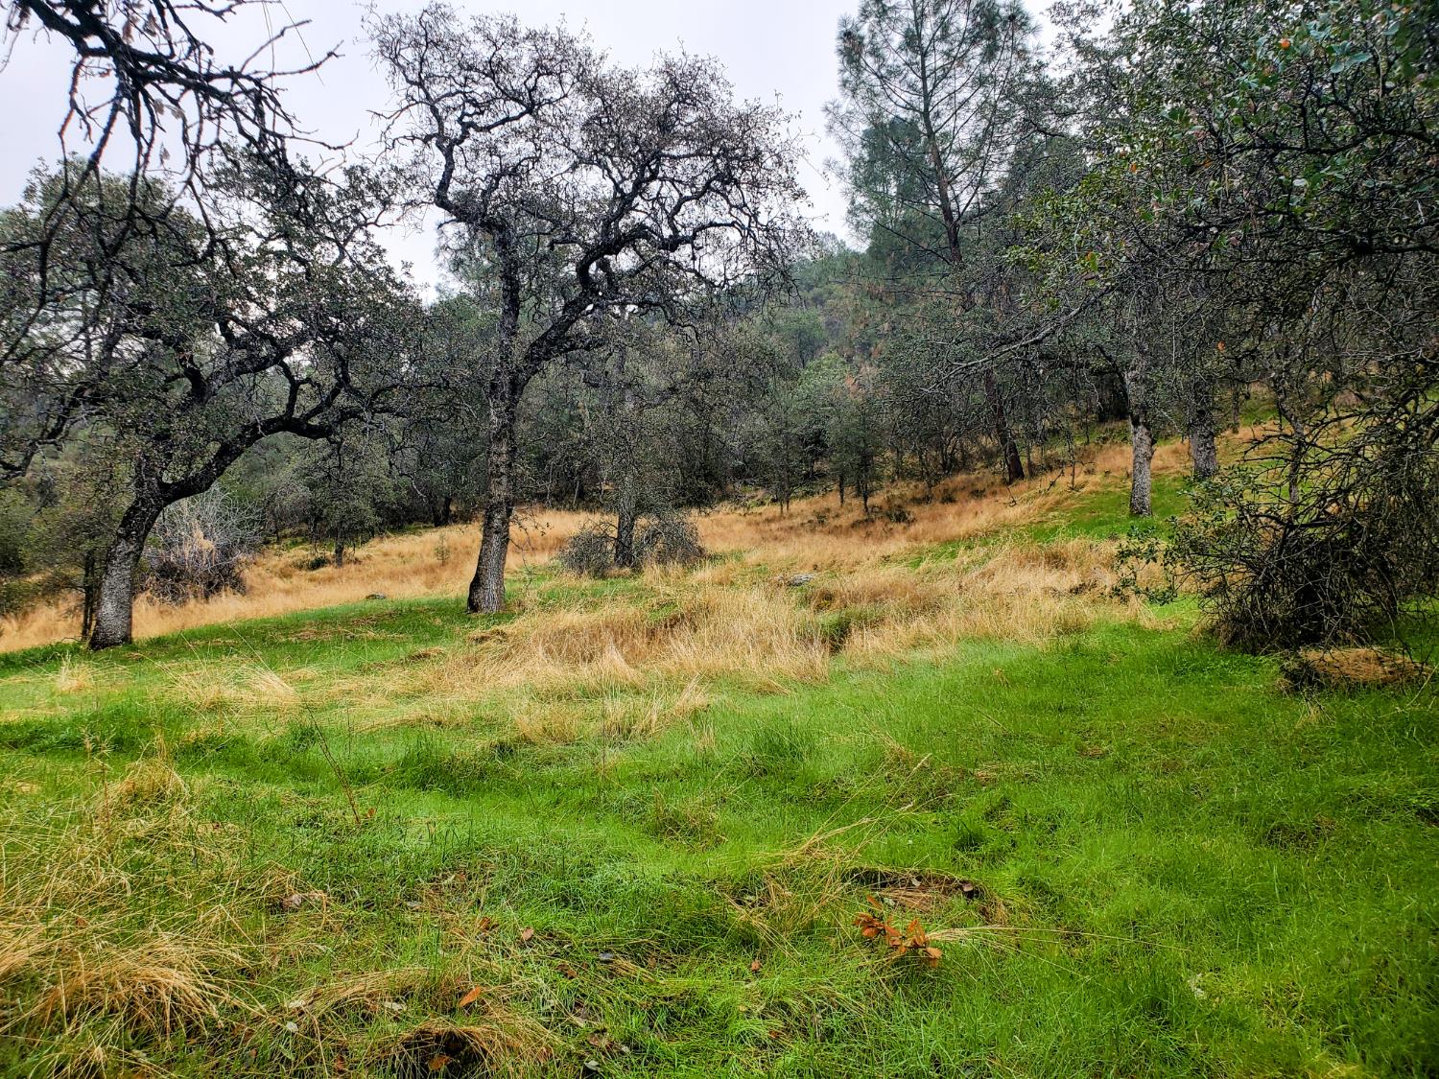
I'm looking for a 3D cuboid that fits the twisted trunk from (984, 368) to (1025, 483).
[{"bbox_3d":[8.042,-3.204,30.500,1.140,3.270,0.600,0,2,0],"label":"twisted trunk"}]

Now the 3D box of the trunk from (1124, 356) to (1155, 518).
[{"bbox_3d":[8.364,-2.046,21.500,0.600,3.220,0.550,0,2,0],"label":"trunk"}]

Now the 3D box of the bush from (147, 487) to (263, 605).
[{"bbox_3d":[-10.766,0.105,22.500,2.410,2.430,2.200,0,2,0],"label":"bush"}]

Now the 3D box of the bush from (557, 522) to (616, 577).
[{"bbox_3d":[-2.628,0.212,21.500,1.210,1.120,1.200,0,2,0],"label":"bush"}]

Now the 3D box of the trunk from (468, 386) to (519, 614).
[{"bbox_3d":[-3.387,-0.590,16.200,0.760,3.420,0.700,0,2,0],"label":"trunk"}]

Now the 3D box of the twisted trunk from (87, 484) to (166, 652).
[{"bbox_3d":[-7.963,0.392,14.500,1.010,2.160,0.650,0,2,0],"label":"twisted trunk"}]

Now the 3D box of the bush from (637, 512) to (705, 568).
[{"bbox_3d":[-0.984,0.034,22.000,1.400,1.190,1.300,0,2,0],"label":"bush"}]

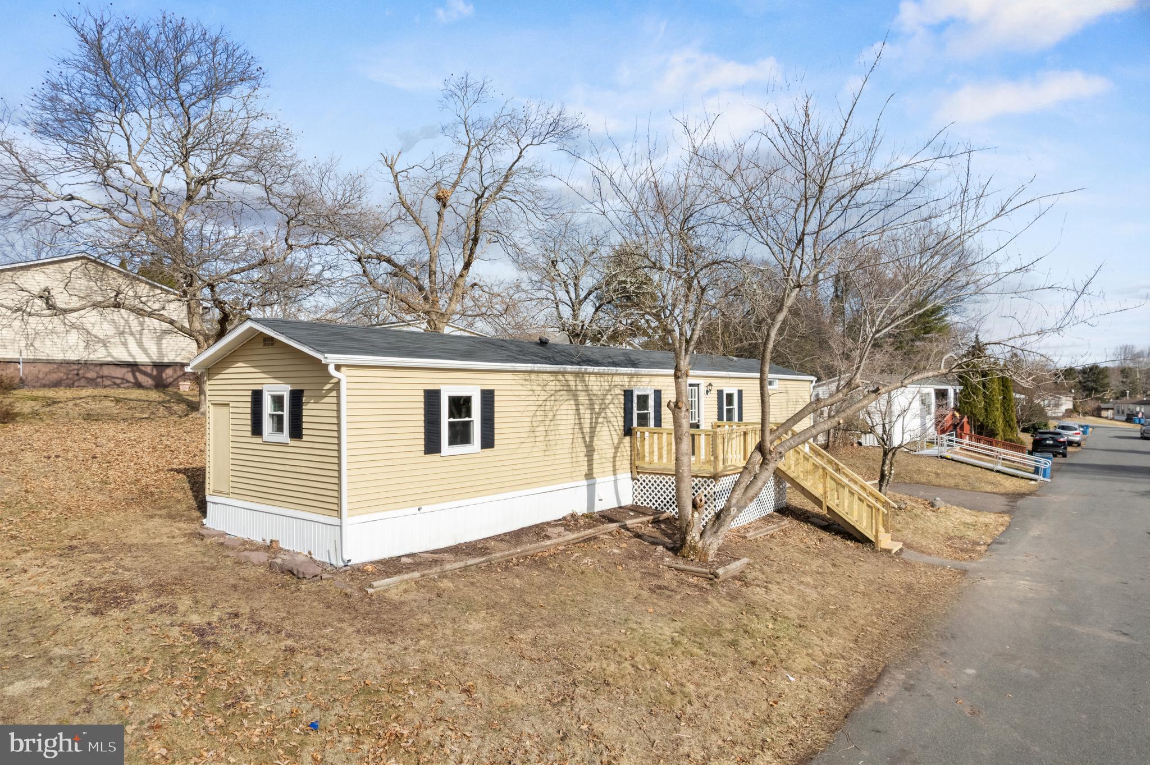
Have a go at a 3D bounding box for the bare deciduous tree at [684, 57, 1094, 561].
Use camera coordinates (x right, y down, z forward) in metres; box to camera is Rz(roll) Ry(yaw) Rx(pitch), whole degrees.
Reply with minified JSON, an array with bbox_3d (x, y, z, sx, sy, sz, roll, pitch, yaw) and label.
[{"bbox_3d":[4.574,-0.999,12.119,6.500,8.550,4.600,-1,-1,38],"label":"bare deciduous tree"}]

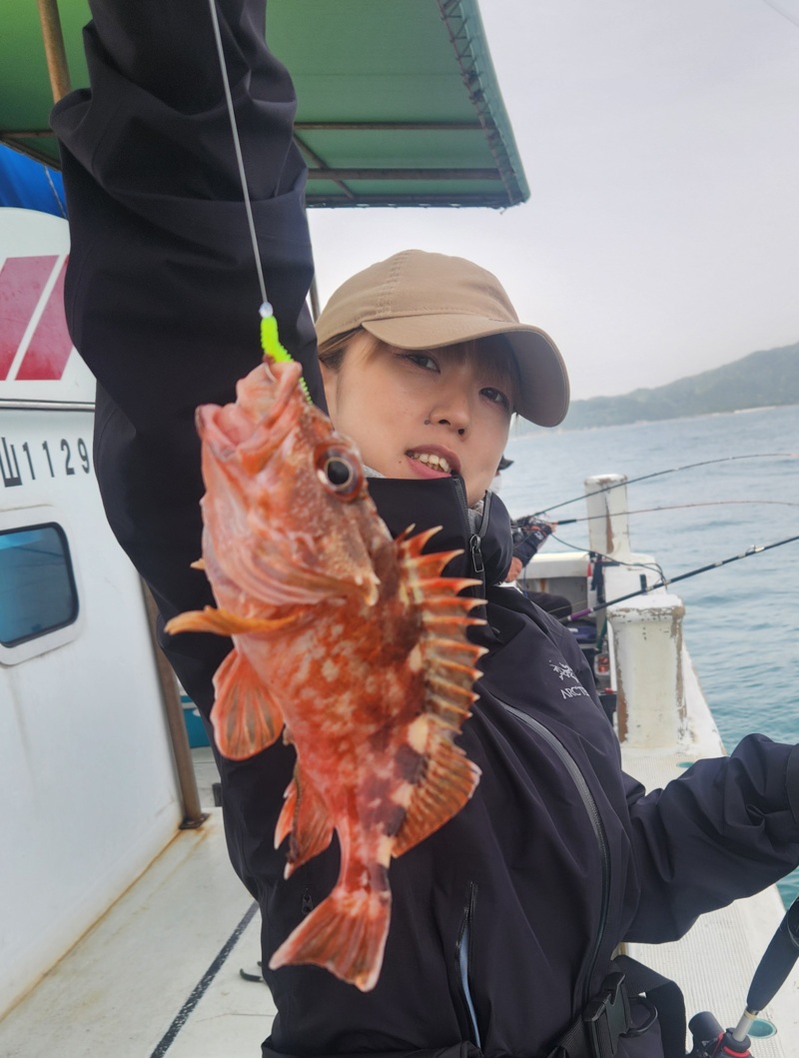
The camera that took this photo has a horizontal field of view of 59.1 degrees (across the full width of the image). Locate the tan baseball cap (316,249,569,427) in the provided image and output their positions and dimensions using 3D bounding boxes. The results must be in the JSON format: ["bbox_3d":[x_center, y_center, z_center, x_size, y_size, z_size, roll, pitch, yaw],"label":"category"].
[{"bbox_3d":[0.034,-0.162,0.590,0.174,0.148,0.262,21,-16,-29],"label":"tan baseball cap"}]

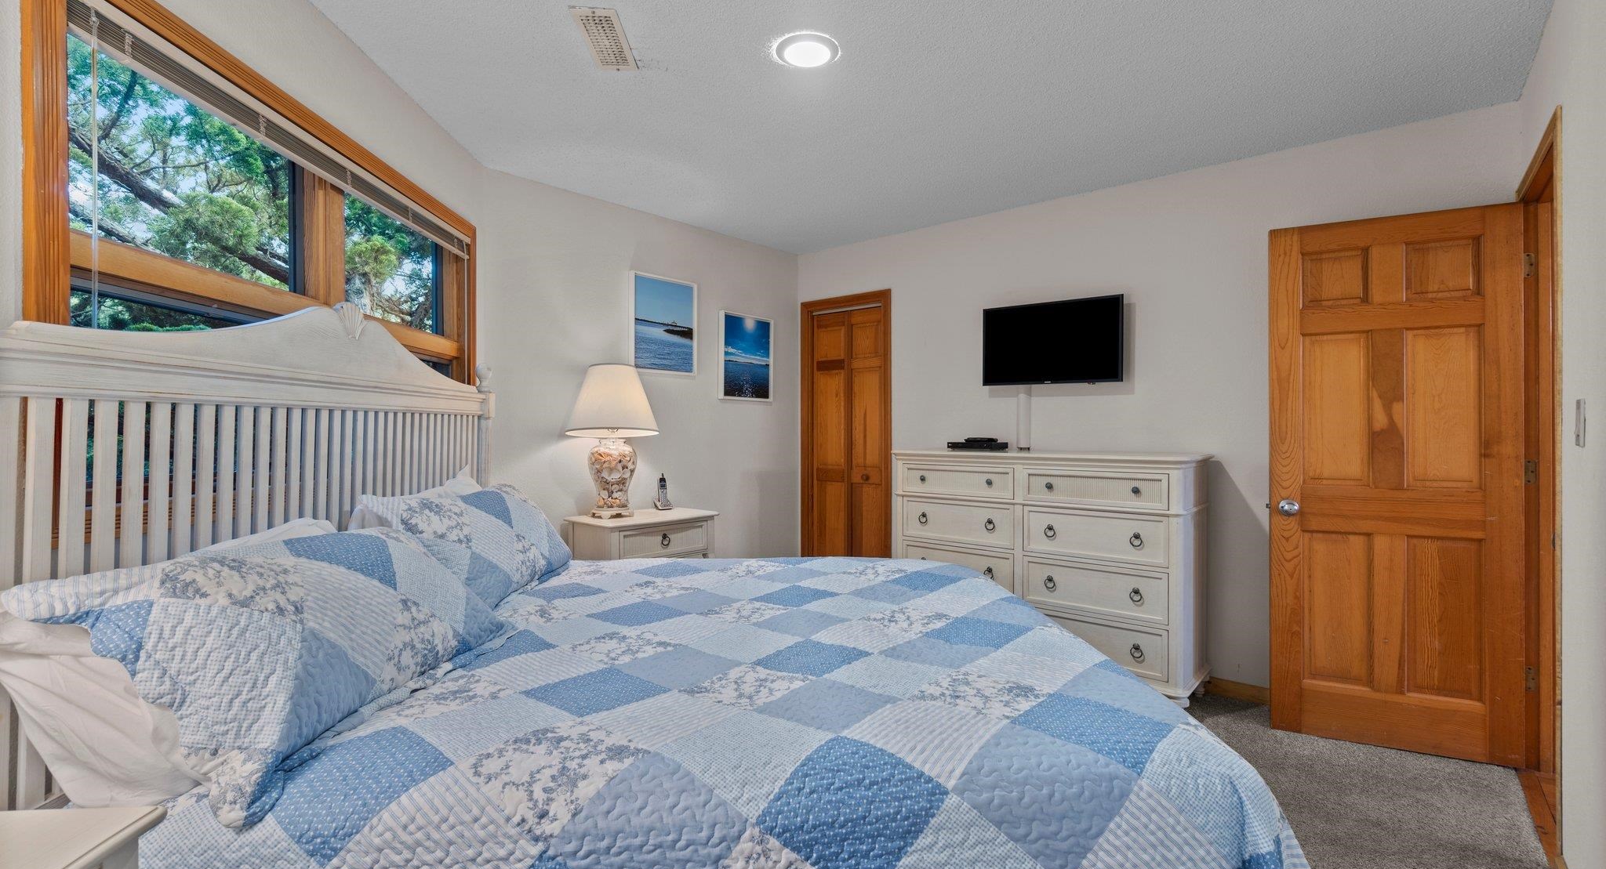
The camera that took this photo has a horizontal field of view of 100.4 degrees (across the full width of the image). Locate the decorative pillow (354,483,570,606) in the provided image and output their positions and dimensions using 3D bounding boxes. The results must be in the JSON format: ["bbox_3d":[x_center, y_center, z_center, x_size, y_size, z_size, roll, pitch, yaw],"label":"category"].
[{"bbox_3d":[-1.110,0.355,2.390,0.190,0.470,0.860,-42,3,-2],"label":"decorative pillow"}]

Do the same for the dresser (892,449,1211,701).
[{"bbox_3d":[1.180,0.643,3.355,1.440,1.105,0.460,0,1,40],"label":"dresser"}]

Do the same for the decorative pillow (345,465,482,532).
[{"bbox_3d":[-1.220,0.330,2.320,0.180,0.460,0.780,-25,2,-3],"label":"decorative pillow"}]

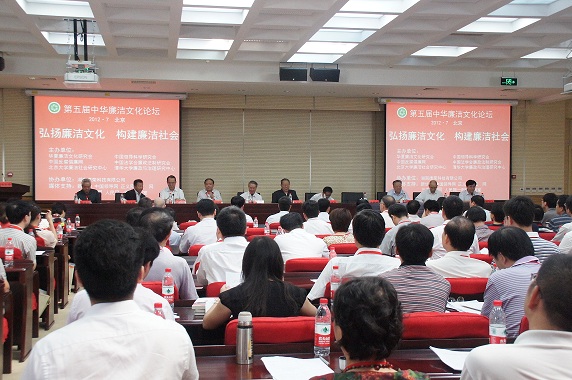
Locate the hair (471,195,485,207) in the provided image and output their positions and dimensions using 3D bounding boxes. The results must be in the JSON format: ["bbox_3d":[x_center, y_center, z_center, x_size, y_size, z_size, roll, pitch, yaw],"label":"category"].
[{"bbox_3d":[2.821,0.166,10.500,0.180,0.180,0.205,0,0,-27],"label":"hair"}]

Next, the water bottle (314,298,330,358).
[{"bbox_3d":[0.153,0.568,2.940,0.065,0.233,0.065,2,1,-10],"label":"water bottle"}]

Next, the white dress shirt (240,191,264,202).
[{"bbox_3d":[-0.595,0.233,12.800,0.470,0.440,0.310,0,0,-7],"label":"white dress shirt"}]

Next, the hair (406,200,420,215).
[{"bbox_3d":[1.718,0.235,9.600,0.180,0.200,0.200,0,0,-6],"label":"hair"}]

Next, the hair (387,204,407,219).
[{"bbox_3d":[1.207,0.233,7.800,0.190,0.180,0.210,0,0,-30],"label":"hair"}]

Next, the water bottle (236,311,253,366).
[{"bbox_3d":[-0.158,0.571,2.760,0.066,0.199,0.066,0,0,-9],"label":"water bottle"}]

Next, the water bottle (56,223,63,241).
[{"bbox_3d":[-2.645,0.514,8.350,0.065,0.233,0.065,0,1,-10],"label":"water bottle"}]

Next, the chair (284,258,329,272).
[{"bbox_3d":[0.205,0.927,5.500,0.530,0.850,0.580,0,1,-10],"label":"chair"}]

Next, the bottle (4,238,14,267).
[{"bbox_3d":[-2.226,0.509,5.750,0.066,0.233,0.066,0,0,-9],"label":"bottle"}]

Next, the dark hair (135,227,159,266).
[{"bbox_3d":[-0.667,0.259,3.250,0.185,0.200,0.210,0,0,18],"label":"dark hair"}]

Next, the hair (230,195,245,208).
[{"bbox_3d":[-0.672,0.172,10.000,0.190,0.210,0.220,0,1,8],"label":"hair"}]

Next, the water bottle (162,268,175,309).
[{"bbox_3d":[-0.653,0.556,3.970,0.065,0.233,0.065,0,1,-10],"label":"water bottle"}]

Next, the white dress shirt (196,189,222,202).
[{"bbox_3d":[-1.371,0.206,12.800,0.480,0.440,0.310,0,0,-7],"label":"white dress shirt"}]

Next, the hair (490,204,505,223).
[{"bbox_3d":[2.820,0.317,9.500,0.190,0.220,0.220,0,1,-12],"label":"hair"}]

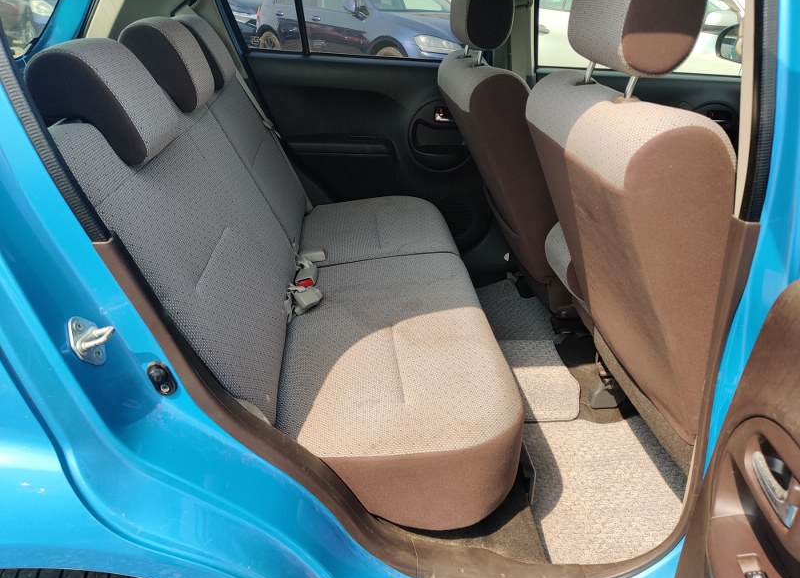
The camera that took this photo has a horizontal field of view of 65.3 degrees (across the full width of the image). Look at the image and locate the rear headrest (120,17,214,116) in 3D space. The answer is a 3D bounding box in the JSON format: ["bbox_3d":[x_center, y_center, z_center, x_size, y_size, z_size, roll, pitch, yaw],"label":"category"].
[{"bbox_3d":[-0.485,-0.474,1.324,0.125,0.185,0.250,-18,27,3],"label":"rear headrest"}]

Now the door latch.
[{"bbox_3d":[-0.366,0.060,0.765,0.038,0.073,0.055,-11,27,-1],"label":"door latch"}]

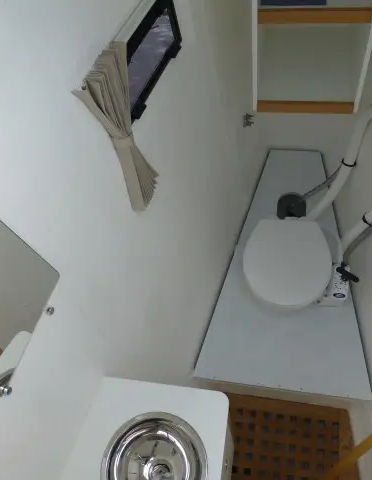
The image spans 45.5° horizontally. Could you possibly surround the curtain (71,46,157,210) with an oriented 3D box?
[{"bbox_3d":[-0.147,-0.268,1.169,0.080,0.500,0.215,12,64,16],"label":"curtain"}]

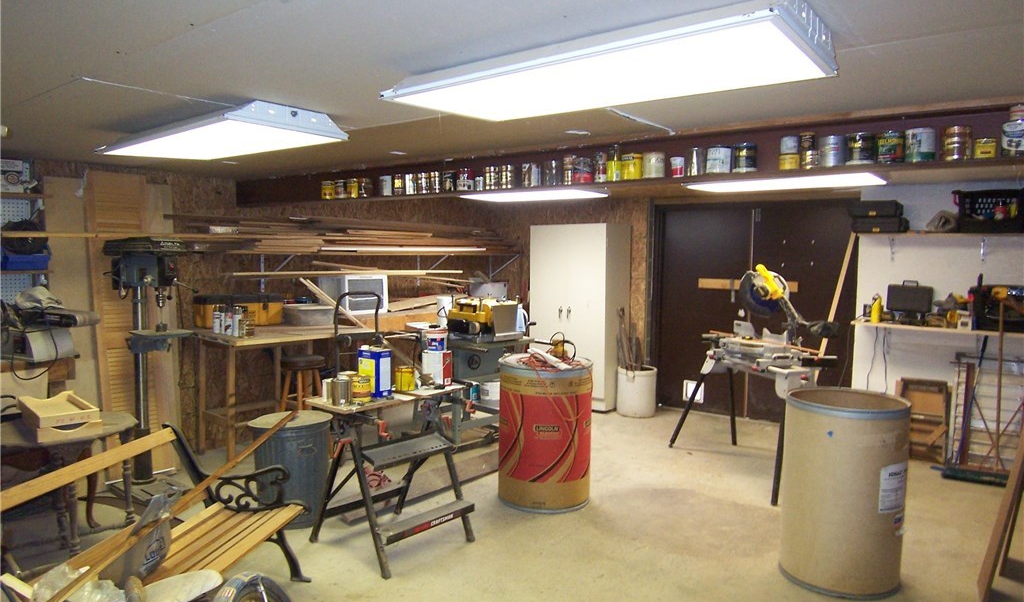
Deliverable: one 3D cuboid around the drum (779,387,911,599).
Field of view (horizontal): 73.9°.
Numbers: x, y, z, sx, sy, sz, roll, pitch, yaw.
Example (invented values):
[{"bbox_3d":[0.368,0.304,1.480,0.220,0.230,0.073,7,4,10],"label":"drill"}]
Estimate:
[{"bbox_3d":[1.581,0.884,3.253,0.530,0.855,0.530,3,5,37],"label":"drum"}]

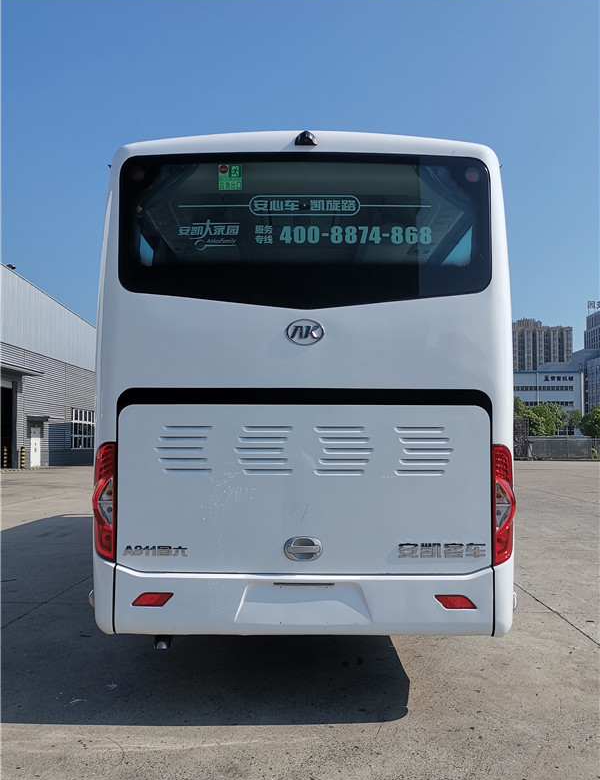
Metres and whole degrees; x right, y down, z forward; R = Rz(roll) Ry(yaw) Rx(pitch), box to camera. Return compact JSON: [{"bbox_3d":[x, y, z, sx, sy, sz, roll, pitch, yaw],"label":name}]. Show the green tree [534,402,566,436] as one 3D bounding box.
[{"bbox_3d":[21.991,3.482,55.000,3.500,4.700,3.400,0,-4,0],"label":"green tree"}]

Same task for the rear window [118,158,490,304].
[{"bbox_3d":[0.027,-0.935,3.680,2.200,0.940,0.160,0,-7,1],"label":"rear window"}]

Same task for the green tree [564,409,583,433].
[{"bbox_3d":[28.103,4.256,64.000,2.900,4.600,2.900,0,-4,0],"label":"green tree"}]

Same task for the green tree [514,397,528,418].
[{"bbox_3d":[18.818,3.305,55.000,3.600,5.200,3.600,0,-4,0],"label":"green tree"}]

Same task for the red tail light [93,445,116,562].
[{"bbox_3d":[-1.128,0.645,3.600,0.180,0.680,0.170,0,-4,5],"label":"red tail light"}]

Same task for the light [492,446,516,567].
[{"bbox_3d":[1.158,0.660,3.570,0.180,0.680,0.170,0,-4,-3],"label":"light"}]

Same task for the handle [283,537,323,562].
[{"bbox_3d":[0.019,0.876,3.450,0.212,0.135,0.050,0,-4,1],"label":"handle"}]

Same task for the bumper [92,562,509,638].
[{"bbox_3d":[0.020,1.180,3.560,2.430,0.395,0.280,0,-4,1],"label":"bumper"}]

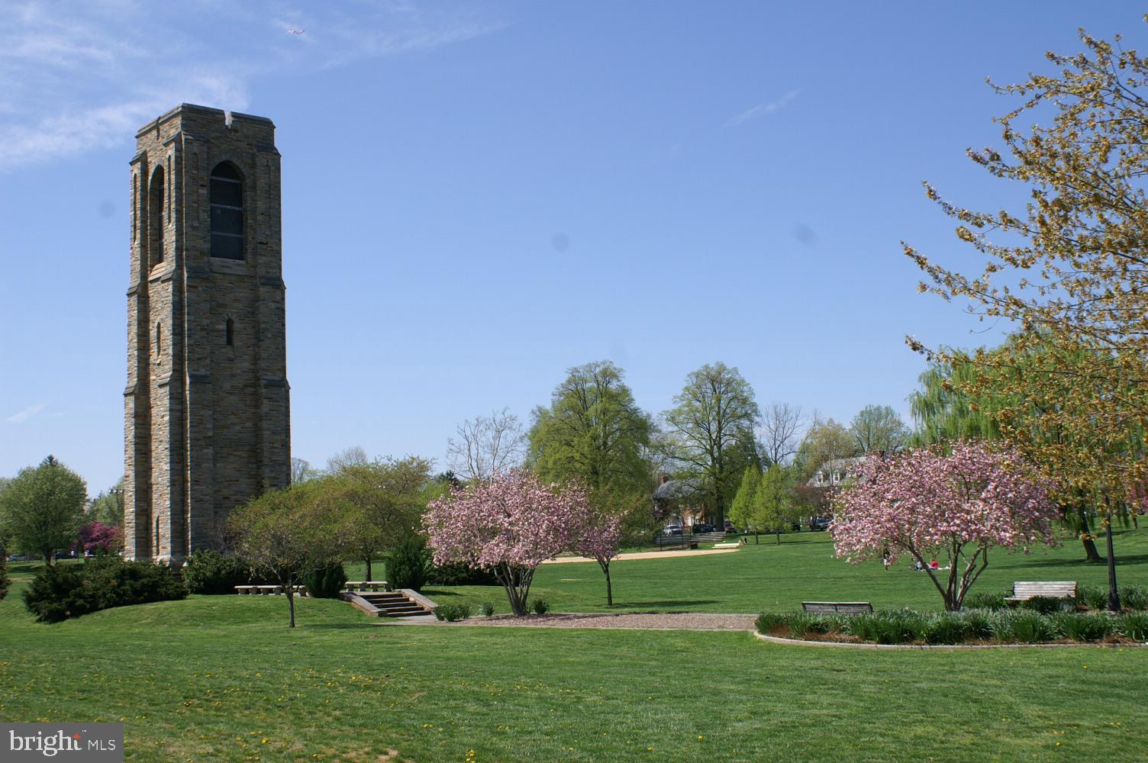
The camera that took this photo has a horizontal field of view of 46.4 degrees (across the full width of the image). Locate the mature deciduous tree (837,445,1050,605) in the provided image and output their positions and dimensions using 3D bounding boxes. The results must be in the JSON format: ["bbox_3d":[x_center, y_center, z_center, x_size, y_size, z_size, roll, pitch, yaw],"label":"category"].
[{"bbox_3d":[10.419,4.120,37.737,6.211,4.794,6.211,-4,-6,15],"label":"mature deciduous tree"}]

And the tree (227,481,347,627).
[{"bbox_3d":[-9.313,5.624,43.690,3.932,4.736,3.932,-1,-6,-12],"label":"tree"}]

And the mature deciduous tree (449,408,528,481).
[{"bbox_3d":[-12.399,13.111,189.699,10.960,18.901,10.960,-2,-6,-4],"label":"mature deciduous tree"}]

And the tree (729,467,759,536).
[{"bbox_3d":[19.073,13.472,146.317,4.224,8.486,4.224,-3,-6,7],"label":"tree"}]

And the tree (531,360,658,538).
[{"bbox_3d":[2.564,9.565,186.989,17.427,25.045,17.427,-2,-6,1],"label":"tree"}]

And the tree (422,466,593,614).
[{"bbox_3d":[-2.267,5.498,45.687,5.609,4.923,5.609,-2,-6,-3],"label":"tree"}]

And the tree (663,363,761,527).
[{"bbox_3d":[20.195,9.492,196.981,14.087,24.932,14.087,-3,-6,6],"label":"tree"}]

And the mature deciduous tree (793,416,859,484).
[{"bbox_3d":[39.830,14.279,211.495,10.127,17.805,10.127,-3,-6,10],"label":"mature deciduous tree"}]

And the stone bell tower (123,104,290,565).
[{"bbox_3d":[-16.728,-1.324,61.063,5.900,21.310,5.900,3,-8,-42],"label":"stone bell tower"}]

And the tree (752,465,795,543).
[{"bbox_3d":[21.965,13.421,146.311,4.895,8.778,4.895,-3,-6,8],"label":"tree"}]

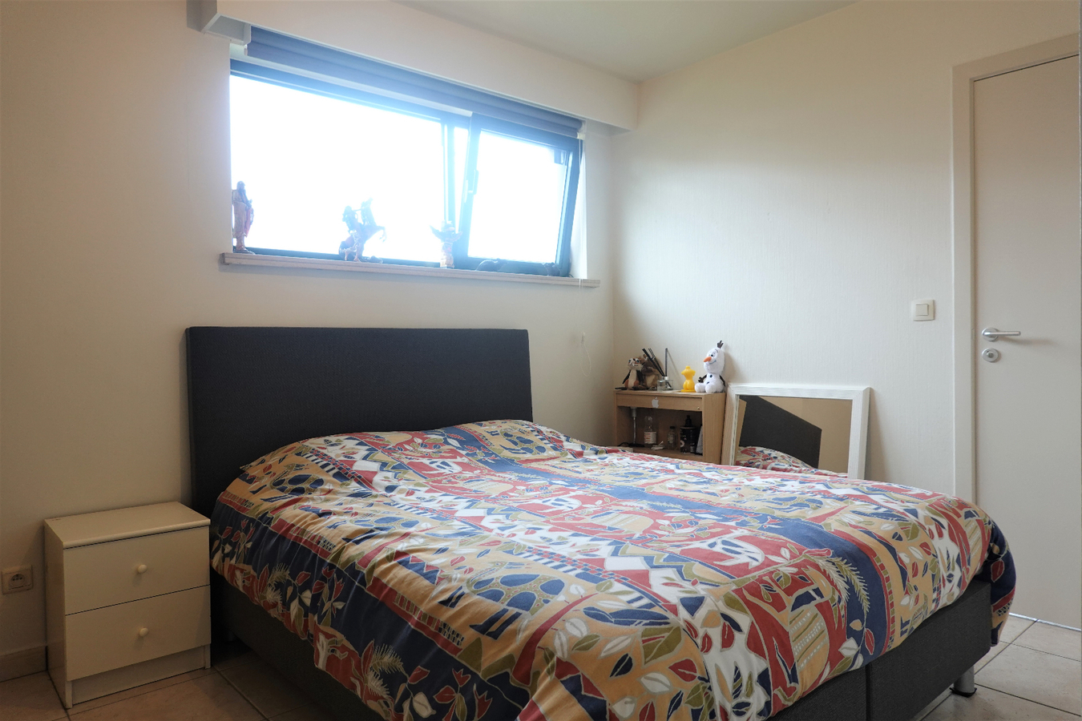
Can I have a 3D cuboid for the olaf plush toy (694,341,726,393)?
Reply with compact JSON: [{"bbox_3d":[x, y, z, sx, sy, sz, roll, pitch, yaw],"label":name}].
[{"bbox_3d":[0.819,0.033,3.512,0.145,0.253,0.122,-2,1,-41],"label":"olaf plush toy"}]

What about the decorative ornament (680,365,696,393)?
[{"bbox_3d":[0.733,0.096,3.581,0.053,0.134,0.063,-2,1,-41],"label":"decorative ornament"}]

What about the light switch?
[{"bbox_3d":[1.511,-0.198,2.855,0.012,0.083,0.083,-2,1,-41],"label":"light switch"}]

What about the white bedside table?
[{"bbox_3d":[-1.326,0.756,2.322,0.394,0.489,0.383,-2,1,-41],"label":"white bedside table"}]

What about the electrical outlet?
[{"bbox_3d":[-1.660,0.699,2.290,0.079,0.080,0.018,-2,1,-41],"label":"electrical outlet"}]

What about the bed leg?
[{"bbox_3d":[1.234,0.907,2.104,0.062,0.117,0.062,-2,1,-41],"label":"bed leg"}]

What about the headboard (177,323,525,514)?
[{"bbox_3d":[-0.645,0.401,3.091,1.572,1.081,0.061,-2,-2,-41],"label":"headboard"}]

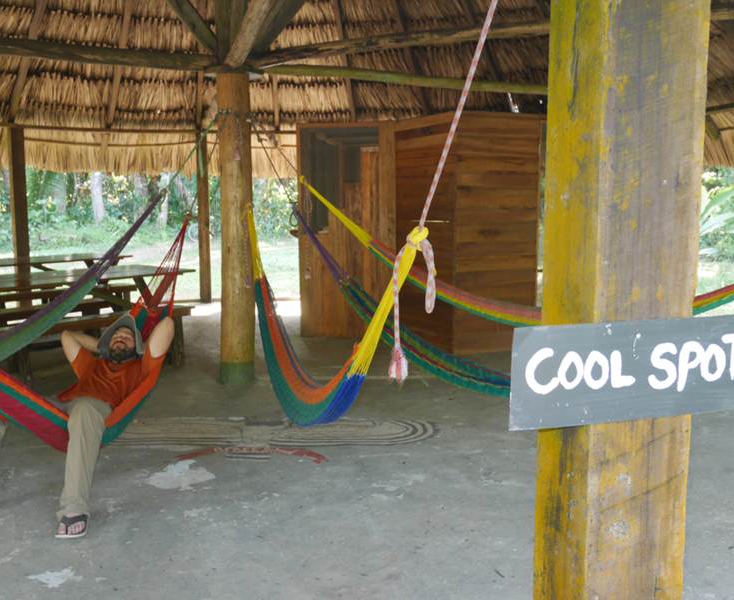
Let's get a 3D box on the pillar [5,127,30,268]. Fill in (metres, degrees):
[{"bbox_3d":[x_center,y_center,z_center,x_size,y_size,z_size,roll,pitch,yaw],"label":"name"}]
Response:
[{"bbox_3d":[-4.944,-1.221,11.211,0.180,2.446,0.180,-5,8,-38],"label":"pillar"}]

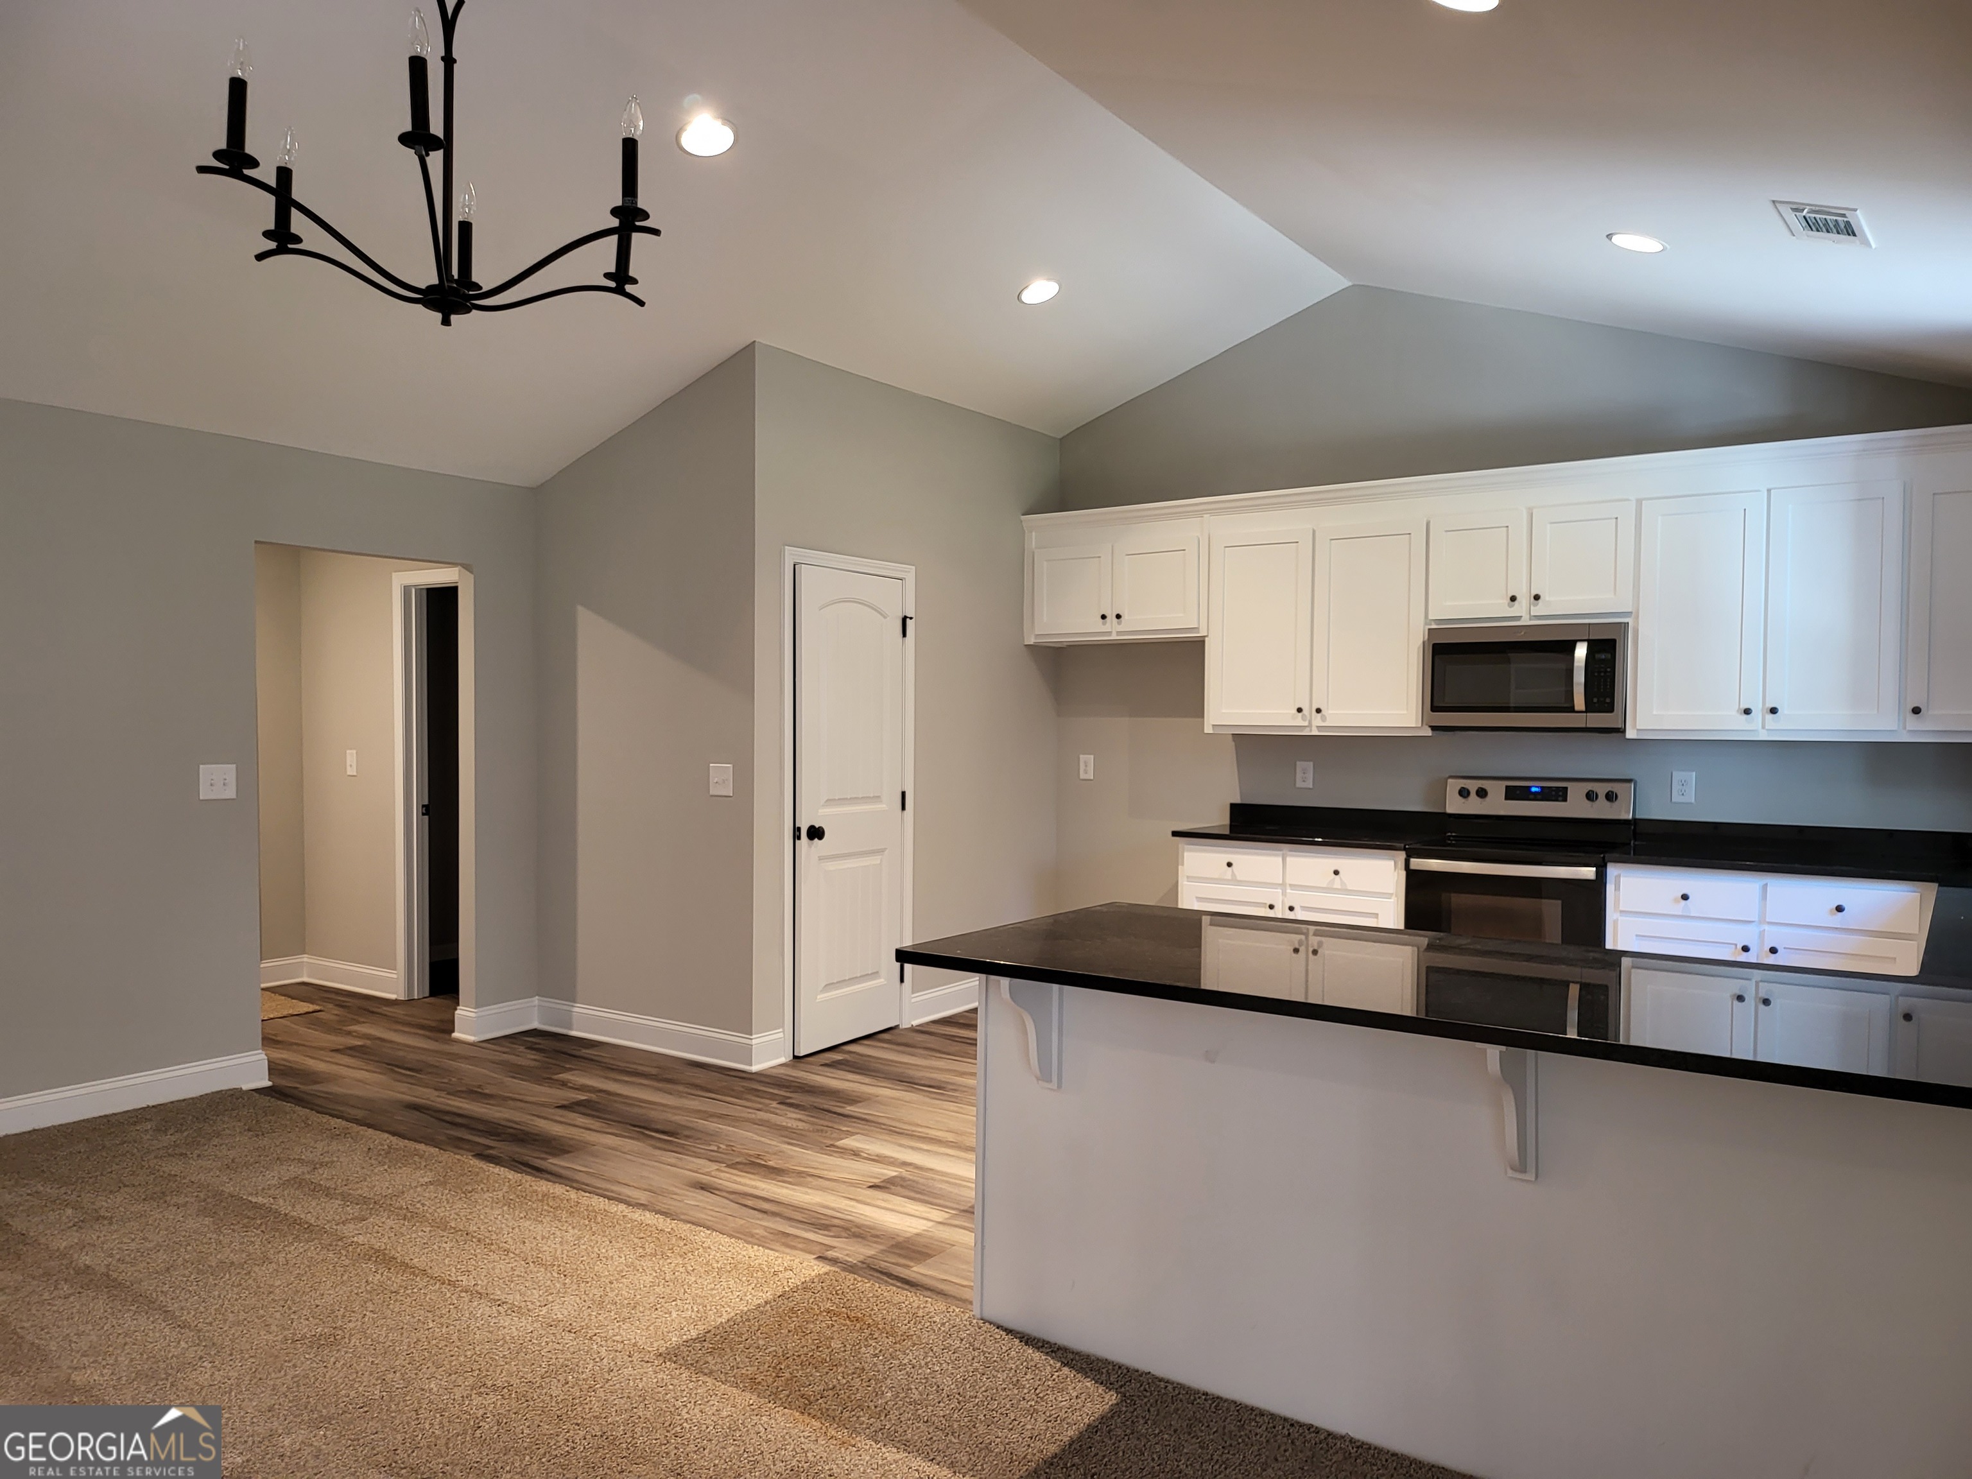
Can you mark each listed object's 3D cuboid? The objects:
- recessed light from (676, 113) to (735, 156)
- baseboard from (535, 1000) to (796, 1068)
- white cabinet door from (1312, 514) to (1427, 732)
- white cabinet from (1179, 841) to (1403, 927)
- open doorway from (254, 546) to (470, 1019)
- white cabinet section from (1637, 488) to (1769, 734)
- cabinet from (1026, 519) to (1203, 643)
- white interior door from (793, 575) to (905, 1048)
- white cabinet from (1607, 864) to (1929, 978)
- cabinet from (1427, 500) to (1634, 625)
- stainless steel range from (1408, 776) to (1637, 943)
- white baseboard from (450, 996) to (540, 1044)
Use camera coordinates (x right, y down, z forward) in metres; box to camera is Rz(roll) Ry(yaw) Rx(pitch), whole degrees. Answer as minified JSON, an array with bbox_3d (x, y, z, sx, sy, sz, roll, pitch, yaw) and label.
[{"bbox_3d":[-0.851,-1.835,4.171,0.185,0.025,0.185,-14,-9,-2],"label":"recessed light"},{"bbox_3d":[-1.440,1.251,5.926,1.383,0.147,0.193,1,1,35],"label":"baseboard"},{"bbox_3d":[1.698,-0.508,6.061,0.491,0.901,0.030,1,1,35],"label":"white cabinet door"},{"bbox_3d":[1.488,0.897,6.250,1.049,0.874,0.621,1,1,35],"label":"white cabinet"},{"bbox_3d":[-2.530,0.285,5.579,0.130,2.060,0.935,1,1,35],"label":"open doorway"},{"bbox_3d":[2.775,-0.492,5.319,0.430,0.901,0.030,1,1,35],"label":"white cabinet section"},{"bbox_3d":[0.717,-0.780,6.934,1.027,0.567,0.339,1,1,35],"label":"cabinet"},{"bbox_3d":[-0.586,0.286,5.885,0.035,2.030,0.705,1,1,32],"label":"white interior door"},{"bbox_3d":[2.935,0.905,5.125,1.030,0.876,0.630,1,1,35],"label":"white cabinet"},{"bbox_3d":[2.302,-0.711,5.718,0.785,0.480,0.340,1,1,35],"label":"cabinet"},{"bbox_3d":[2.224,0.760,5.698,0.756,1.171,0.671,1,1,35],"label":"stainless steel range"},{"bbox_3d":[-2.181,1.237,6.101,0.160,0.140,0.335,1,1,35],"label":"white baseboard"}]

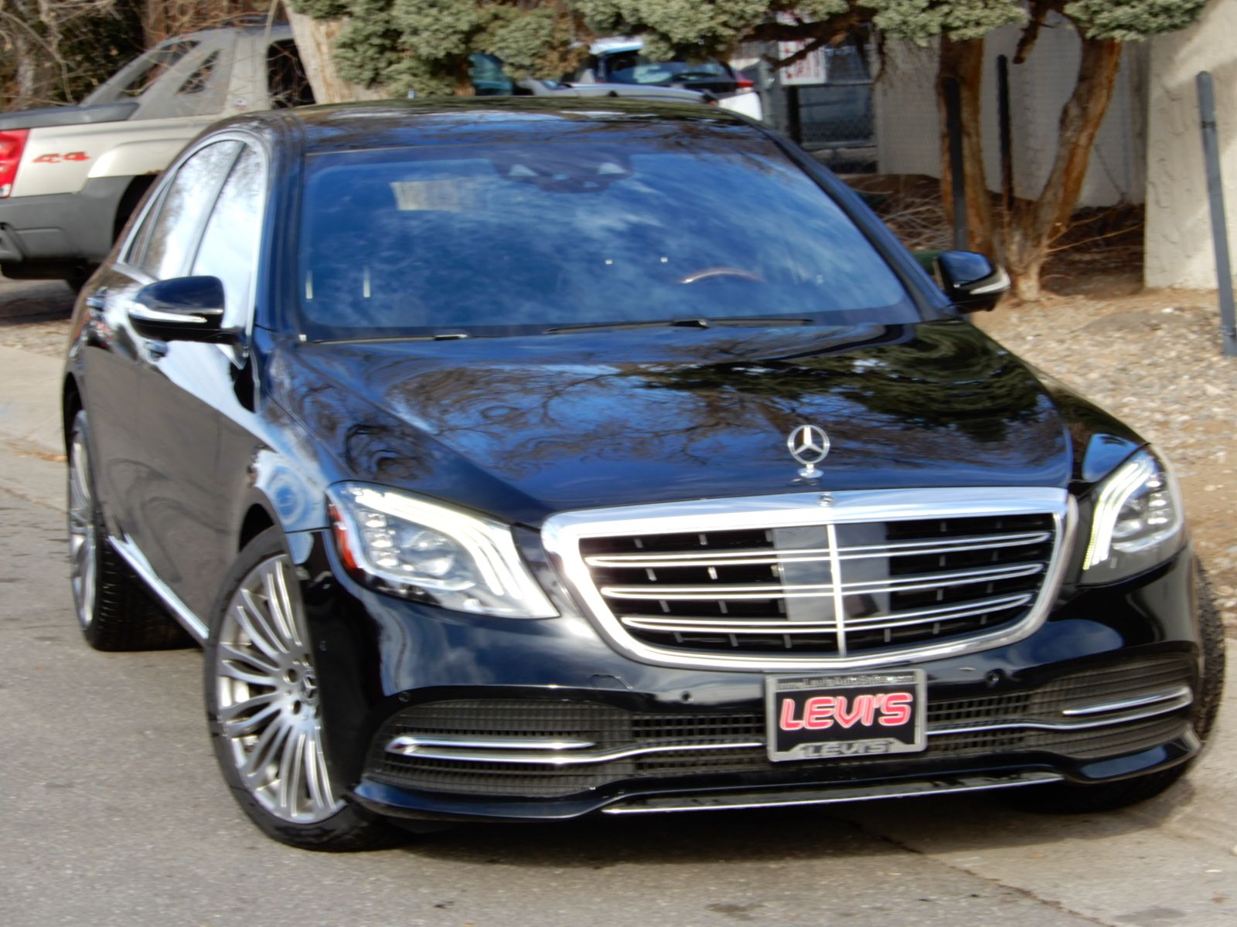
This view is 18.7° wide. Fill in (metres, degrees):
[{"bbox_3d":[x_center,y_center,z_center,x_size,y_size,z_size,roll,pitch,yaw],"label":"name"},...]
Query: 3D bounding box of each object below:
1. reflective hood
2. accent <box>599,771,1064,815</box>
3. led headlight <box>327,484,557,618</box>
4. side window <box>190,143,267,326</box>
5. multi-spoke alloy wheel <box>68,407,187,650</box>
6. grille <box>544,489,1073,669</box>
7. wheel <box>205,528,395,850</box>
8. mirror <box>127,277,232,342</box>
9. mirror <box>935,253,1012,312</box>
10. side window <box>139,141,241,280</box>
[{"bbox_3d":[0.200,-0.123,7.712,1.600,0.200,1.515,-3,13,-15],"label":"reflective hood"},{"bbox_3d":[0.418,0.617,7.017,0.920,0.035,0.090,-3,6,-15],"label":"accent"},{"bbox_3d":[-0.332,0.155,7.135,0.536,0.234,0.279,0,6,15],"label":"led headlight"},{"bbox_3d":[-0.871,-0.537,8.772,0.070,0.432,1.200,20,0,-16],"label":"side window"},{"bbox_3d":[-1.399,0.165,10.654,0.250,0.700,0.700,-3,6,-15],"label":"multi-spoke alloy wheel"},{"bbox_3d":[0.390,0.223,7.049,1.050,0.334,0.185,-3,-3,-15],"label":"grille"},{"bbox_3d":[-0.578,0.440,7.630,0.250,0.700,0.700,-6,7,-40],"label":"wheel"},{"bbox_3d":[-0.989,-0.346,8.478,0.235,0.160,0.150,-3,6,-15],"label":"mirror"},{"bbox_3d":[0.838,-0.435,8.953,0.235,0.160,0.150,-3,6,-15],"label":"mirror"},{"bbox_3d":[-1.109,-0.654,9.721,0.070,0.387,1.030,20,0,-16],"label":"side window"}]

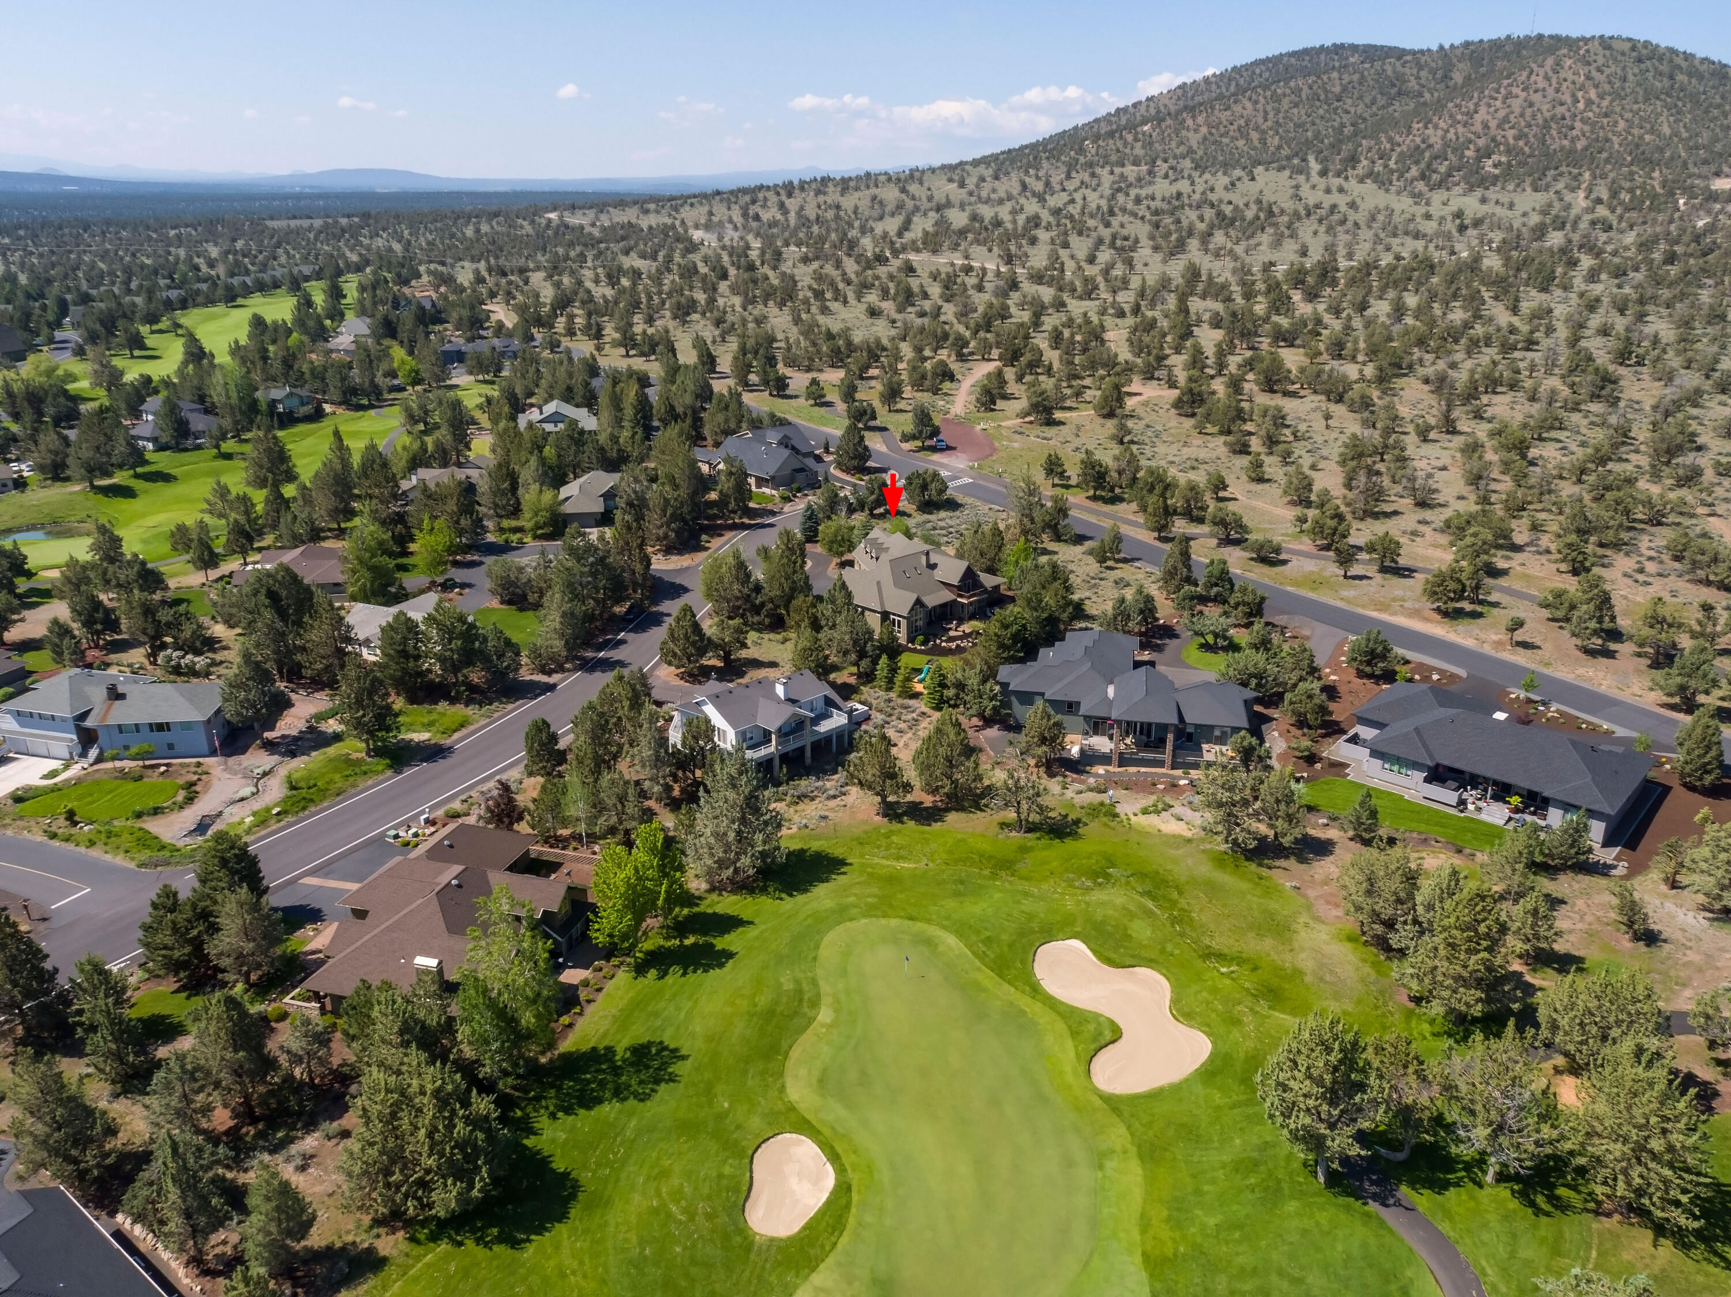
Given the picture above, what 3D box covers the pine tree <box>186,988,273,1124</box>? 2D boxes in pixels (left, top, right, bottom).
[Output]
[{"bbox_3d":[-43.880,28.230,82.890,5.890,10.640,5.890,0,21,0],"label":"pine tree"}]

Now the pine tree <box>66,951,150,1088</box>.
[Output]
[{"bbox_3d":[-52.580,25.810,83.840,5.200,10.840,5.200,0,21,0],"label":"pine tree"}]

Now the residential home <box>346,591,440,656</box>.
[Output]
[{"bbox_3d":[-61.987,-2.962,166.471,18.000,5.000,17.500,11,24,25],"label":"residential home"}]

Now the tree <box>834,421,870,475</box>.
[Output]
[{"bbox_3d":[-2.996,-43.962,259.343,7.656,10.902,7.656,0,22,0],"label":"tree"}]

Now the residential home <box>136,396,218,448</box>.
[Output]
[{"bbox_3d":[-171.860,-56.110,297.860,18.000,7.500,18.000,0,21,0],"label":"residential home"}]

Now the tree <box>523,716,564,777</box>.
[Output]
[{"bbox_3d":[-35.046,10.443,130.094,4.047,6.841,4.047,0,22,0],"label":"tree"}]

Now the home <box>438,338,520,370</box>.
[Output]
[{"bbox_3d":[-132.035,-102.704,413.770,26.200,6.500,14.500,-4,22,-11],"label":"home"}]

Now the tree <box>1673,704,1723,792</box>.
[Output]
[{"bbox_3d":[84.999,9.959,122.371,4.848,9.426,4.848,0,22,0],"label":"tree"}]

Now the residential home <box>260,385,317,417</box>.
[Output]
[{"bbox_3d":[-159.210,-67.830,329.180,14.500,6.500,12.500,-8,23,-19],"label":"residential home"}]

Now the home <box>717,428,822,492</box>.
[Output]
[{"bbox_3d":[-18.880,-42.430,261.820,26.460,7.350,25.970,-20,29,-41],"label":"home"}]

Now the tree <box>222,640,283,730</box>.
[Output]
[{"bbox_3d":[-69.150,4.890,135.120,6.400,12.440,6.400,0,21,0],"label":"tree"}]

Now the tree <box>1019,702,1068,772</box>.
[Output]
[{"bbox_3d":[19.320,9.520,130.400,5.130,7.630,5.130,0,21,0],"label":"tree"}]

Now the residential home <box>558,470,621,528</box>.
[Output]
[{"bbox_3d":[-51.150,-28.020,227.430,13.500,6.500,17.000,0,21,0],"label":"residential home"}]

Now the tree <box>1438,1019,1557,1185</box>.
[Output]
[{"bbox_3d":[38.103,27.500,72.621,6.987,12.416,6.987,0,22,0],"label":"tree"}]

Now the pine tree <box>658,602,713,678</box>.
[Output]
[{"bbox_3d":[-23.414,-1.628,156.778,6.503,9.653,6.503,0,22,0],"label":"pine tree"}]

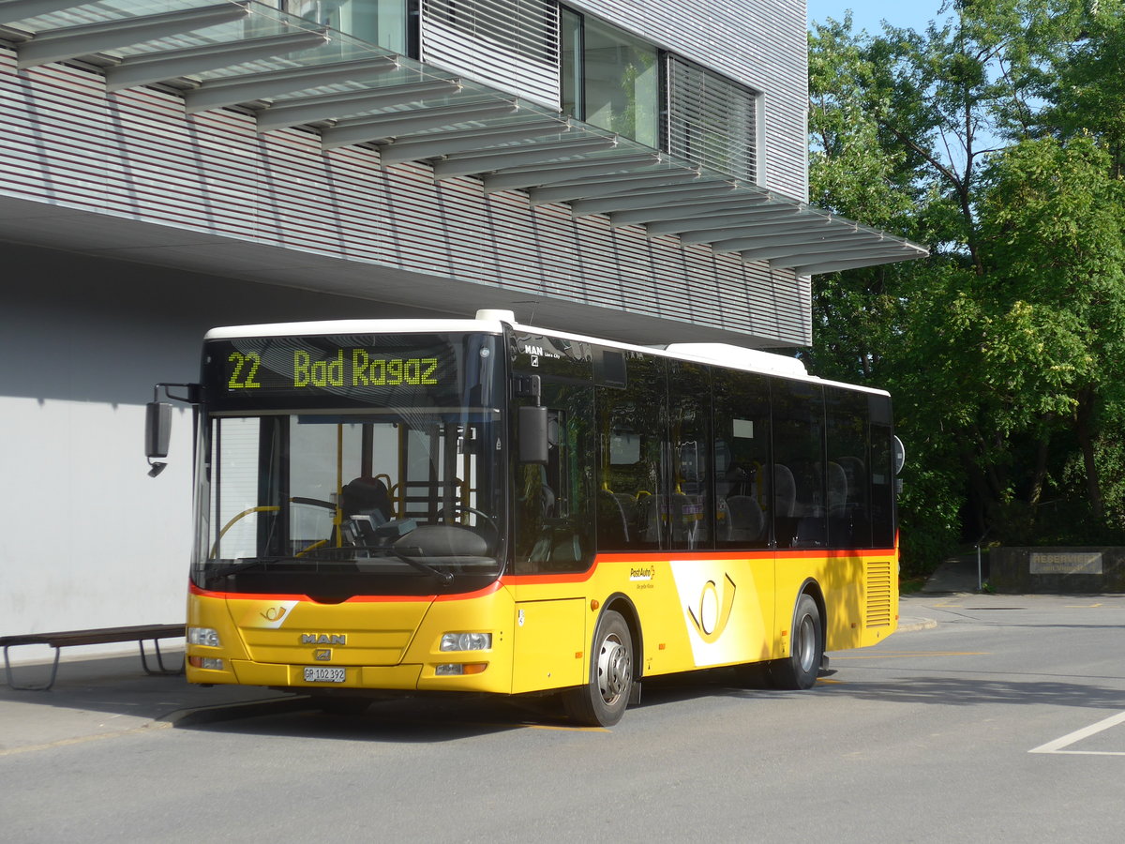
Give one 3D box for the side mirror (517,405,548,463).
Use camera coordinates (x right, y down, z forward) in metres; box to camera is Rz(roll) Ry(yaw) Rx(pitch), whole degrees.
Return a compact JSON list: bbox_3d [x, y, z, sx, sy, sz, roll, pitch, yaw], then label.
[{"bbox_3d":[-0.194,0.088,18.580,0.210,0.385,0.130,-1,-2,22],"label":"side mirror"}]

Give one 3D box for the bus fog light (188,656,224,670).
[{"bbox_3d":[-2.438,1.659,19.220,0.310,0.085,0.160,-1,-2,22],"label":"bus fog light"}]

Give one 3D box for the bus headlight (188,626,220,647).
[{"bbox_3d":[-2.452,1.481,19.232,0.300,0.125,0.180,-1,-2,22],"label":"bus headlight"}]

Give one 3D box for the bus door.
[{"bbox_3d":[-0.091,0.776,19.341,0.100,2.130,1.550,-1,-2,22],"label":"bus door"}]

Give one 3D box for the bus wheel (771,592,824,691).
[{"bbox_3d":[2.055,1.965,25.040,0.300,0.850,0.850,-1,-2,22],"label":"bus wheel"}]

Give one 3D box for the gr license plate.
[{"bbox_3d":[-1.592,1.698,18.750,0.305,0.095,0.020,-1,-2,22],"label":"gr license plate"}]

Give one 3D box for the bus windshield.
[{"bbox_3d":[-1.509,0.307,19.000,2.340,1.800,0.340,-1,-2,22],"label":"bus windshield"}]

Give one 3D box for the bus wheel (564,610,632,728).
[{"bbox_3d":[0.237,1.797,20.440,0.270,0.850,0.850,-1,-2,22],"label":"bus wheel"}]

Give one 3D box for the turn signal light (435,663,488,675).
[{"bbox_3d":[-0.665,1.637,18.511,0.310,0.080,0.160,-1,-2,22],"label":"turn signal light"}]

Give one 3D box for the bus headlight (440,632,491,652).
[{"bbox_3d":[-0.636,1.456,18.507,0.300,0.120,0.180,-1,-2,22],"label":"bus headlight"}]

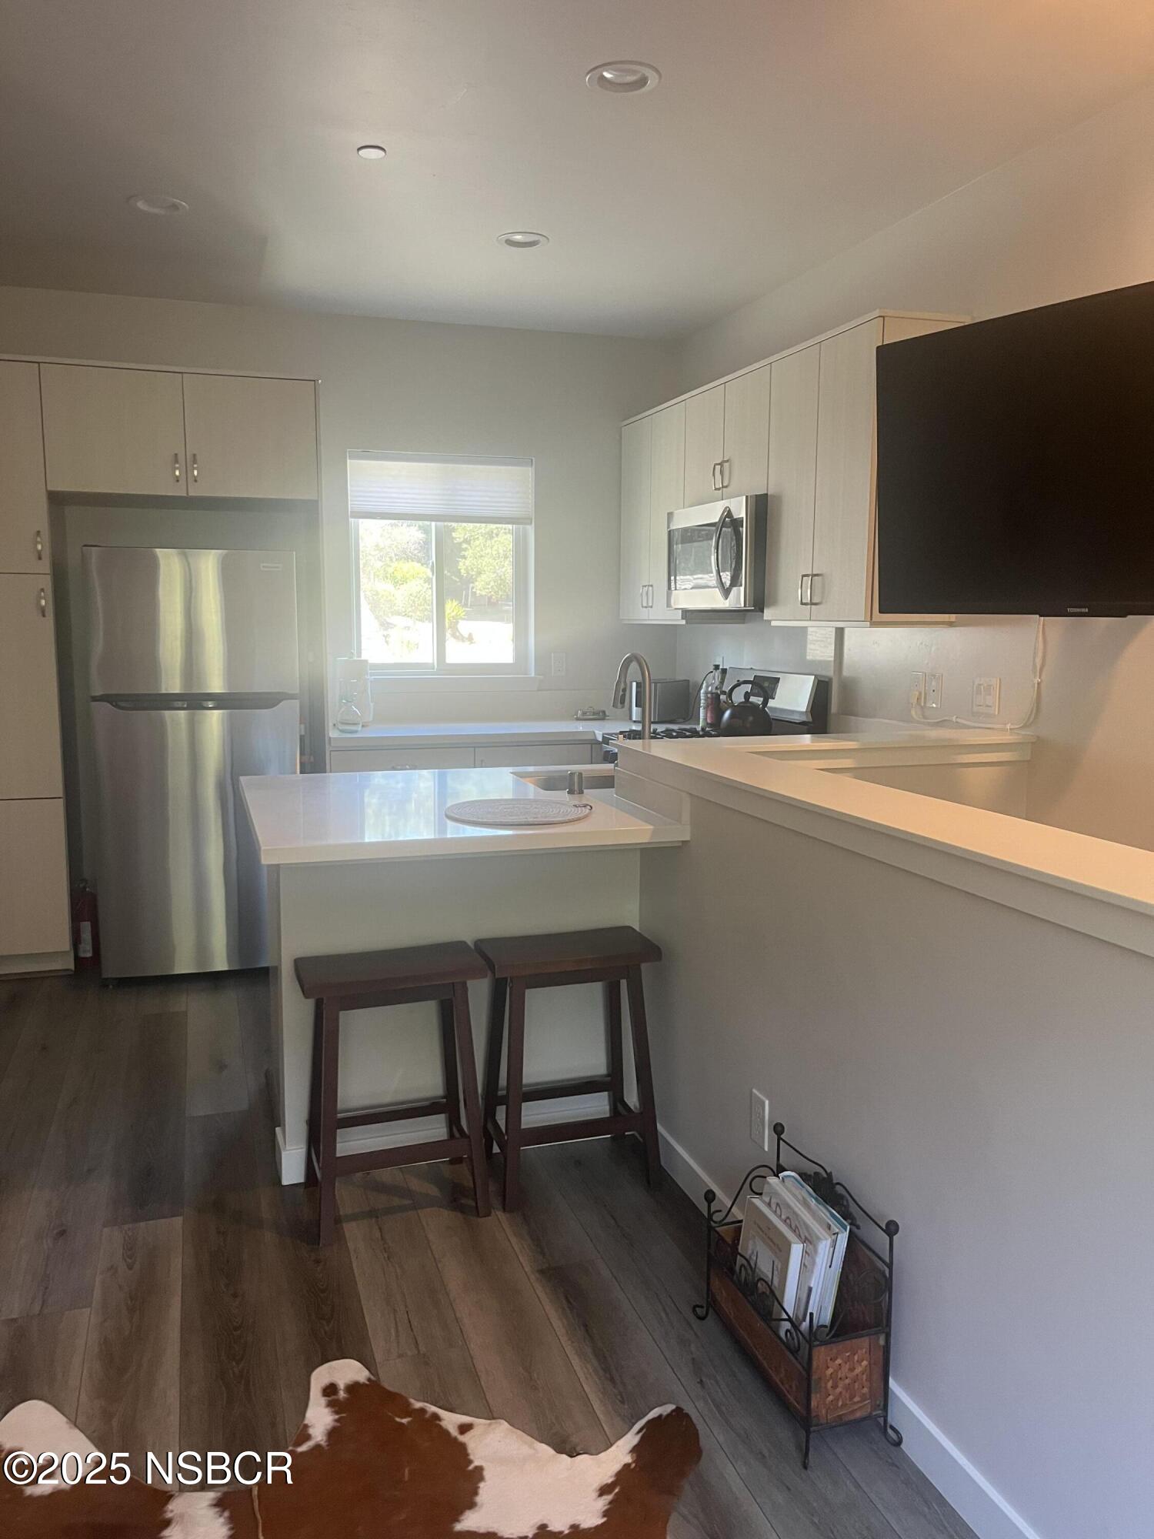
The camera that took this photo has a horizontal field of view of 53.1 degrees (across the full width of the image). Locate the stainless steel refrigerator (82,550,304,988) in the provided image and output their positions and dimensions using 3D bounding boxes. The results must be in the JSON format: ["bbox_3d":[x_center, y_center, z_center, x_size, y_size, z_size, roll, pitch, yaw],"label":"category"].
[{"bbox_3d":[-1.549,-0.051,4.811,0.757,1.666,0.750,-2,8,-15],"label":"stainless steel refrigerator"}]

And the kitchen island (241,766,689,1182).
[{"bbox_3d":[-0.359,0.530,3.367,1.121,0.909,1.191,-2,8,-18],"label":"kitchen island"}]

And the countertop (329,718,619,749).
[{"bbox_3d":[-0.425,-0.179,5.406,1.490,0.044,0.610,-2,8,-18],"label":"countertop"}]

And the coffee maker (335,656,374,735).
[{"bbox_3d":[-0.995,-0.344,5.136,0.174,0.343,0.240,-2,8,-18],"label":"coffee maker"}]

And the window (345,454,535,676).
[{"bbox_3d":[-0.643,-0.973,5.567,0.897,1.053,0.110,-2,8,-18],"label":"window"}]

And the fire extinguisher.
[{"bbox_3d":[-1.974,0.619,4.661,0.115,0.370,0.125,-2,8,-18],"label":"fire extinguisher"}]

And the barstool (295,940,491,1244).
[{"bbox_3d":[-0.451,0.757,2.795,0.428,0.605,0.317,-2,8,-18],"label":"barstool"}]

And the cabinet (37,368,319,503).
[{"bbox_3d":[-1.621,-1.349,4.804,1.032,0.479,0.670,-2,8,-18],"label":"cabinet"}]

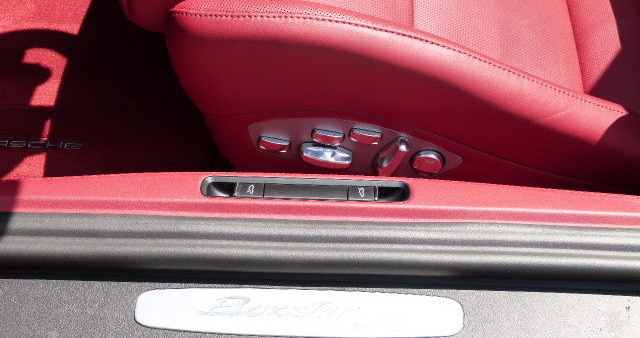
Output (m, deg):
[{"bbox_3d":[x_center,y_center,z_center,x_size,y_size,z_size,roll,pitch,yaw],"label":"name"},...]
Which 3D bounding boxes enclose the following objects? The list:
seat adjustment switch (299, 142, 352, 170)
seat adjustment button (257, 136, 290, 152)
[{"bbox_3d":[0.007,-0.014,1.175,0.055,0.015,0.017,8,46,-8],"label":"seat adjustment switch"},{"bbox_3d":[-0.050,-0.028,1.180,0.033,0.011,0.008,7,47,-7],"label":"seat adjustment button"}]

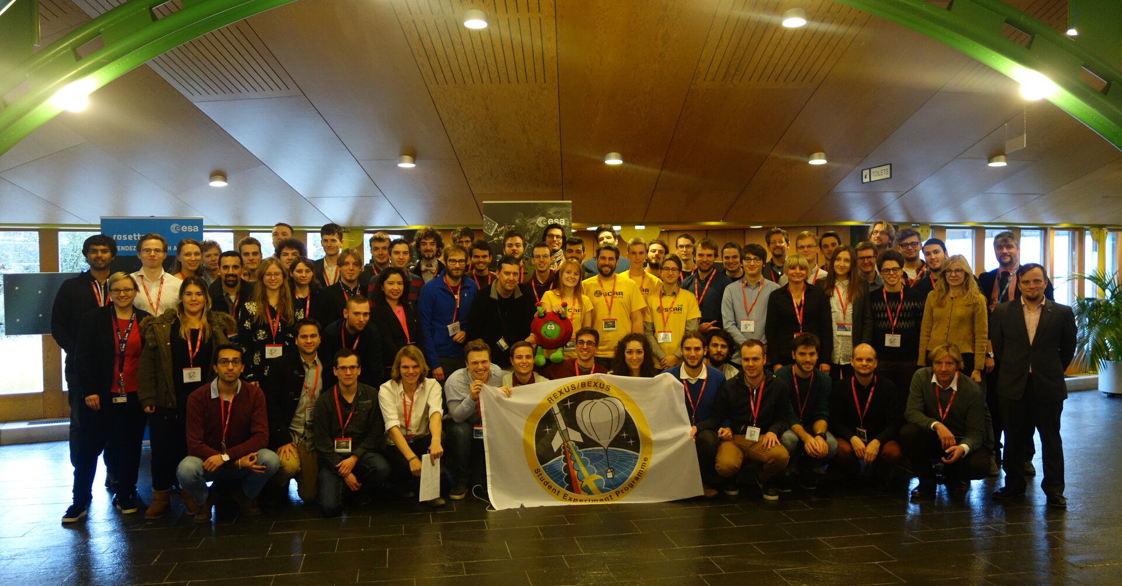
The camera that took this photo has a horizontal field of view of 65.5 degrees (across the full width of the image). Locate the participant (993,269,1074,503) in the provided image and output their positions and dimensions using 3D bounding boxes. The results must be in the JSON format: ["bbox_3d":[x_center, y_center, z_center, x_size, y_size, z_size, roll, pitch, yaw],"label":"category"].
[{"bbox_3d":[3.391,0.628,6.280,0.530,1.659,0.380,1,2,25],"label":"participant"}]

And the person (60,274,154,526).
[{"bbox_3d":[-3.043,0.667,5.876,0.540,1.594,0.420,-1,2,-22],"label":"person"}]

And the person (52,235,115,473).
[{"bbox_3d":[-3.466,0.503,6.541,0.580,1.883,0.400,-1,2,-20],"label":"person"}]

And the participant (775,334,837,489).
[{"bbox_3d":[1.805,0.849,6.430,0.490,1.103,0.680,0,2,11],"label":"participant"}]

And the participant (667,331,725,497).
[{"bbox_3d":[0.987,0.840,6.320,0.520,1.143,0.660,0,2,6],"label":"participant"}]

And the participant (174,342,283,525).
[{"bbox_3d":[-2.262,0.891,5.934,0.660,1.130,0.680,-1,2,-22],"label":"participant"}]

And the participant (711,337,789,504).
[{"bbox_3d":[1.336,0.867,6.200,0.600,1.090,0.680,0,2,7],"label":"participant"}]

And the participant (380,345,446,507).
[{"bbox_3d":[-1.081,0.922,6.350,0.470,1.090,0.660,0,2,-8],"label":"participant"}]

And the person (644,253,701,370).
[{"bbox_3d":[0.897,0.562,7.000,0.480,1.757,0.360,0,2,6],"label":"person"}]

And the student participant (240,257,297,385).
[{"bbox_3d":[-2.178,0.602,6.500,0.450,1.725,0.320,-1,2,-13],"label":"student participant"}]

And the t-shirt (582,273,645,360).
[{"bbox_3d":[0.409,0.192,7.080,0.570,0.690,0.280,0,2,3],"label":"t-shirt"}]

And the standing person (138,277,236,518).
[{"bbox_3d":[-2.575,0.698,6.071,0.600,1.628,0.400,-1,2,-16],"label":"standing person"}]

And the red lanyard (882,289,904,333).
[{"bbox_3d":[2.543,0.119,6.680,0.170,0.361,0.160,0,2,16],"label":"red lanyard"}]

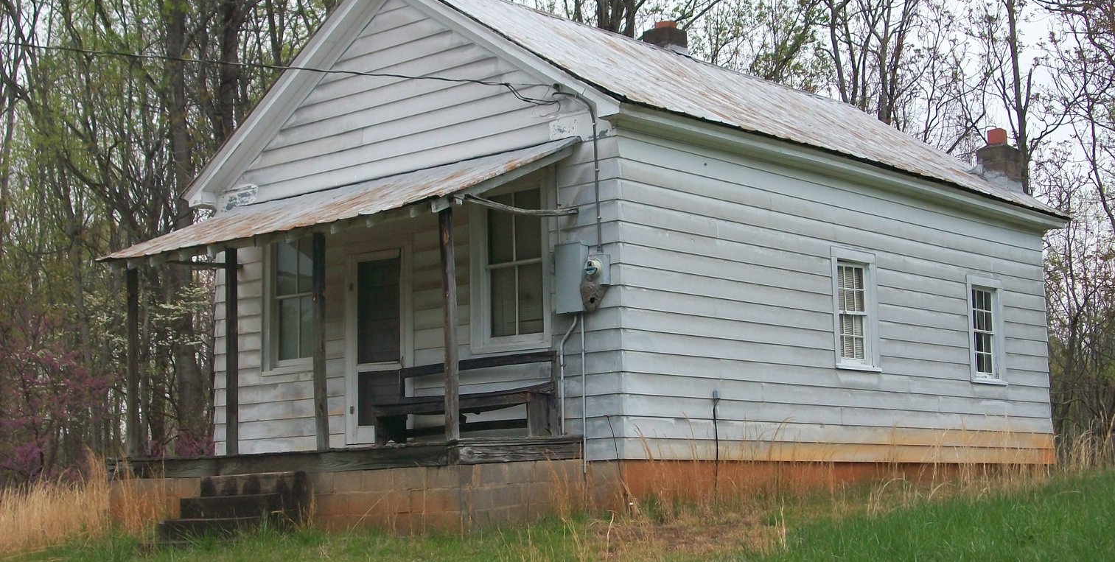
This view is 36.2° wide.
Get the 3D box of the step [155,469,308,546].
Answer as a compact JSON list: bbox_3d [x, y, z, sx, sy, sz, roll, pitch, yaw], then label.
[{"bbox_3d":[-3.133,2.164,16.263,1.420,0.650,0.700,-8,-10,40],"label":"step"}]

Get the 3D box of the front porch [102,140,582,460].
[{"bbox_3d":[-2.344,0.272,17.303,5.330,2.900,1.790,-8,-10,40],"label":"front porch"}]

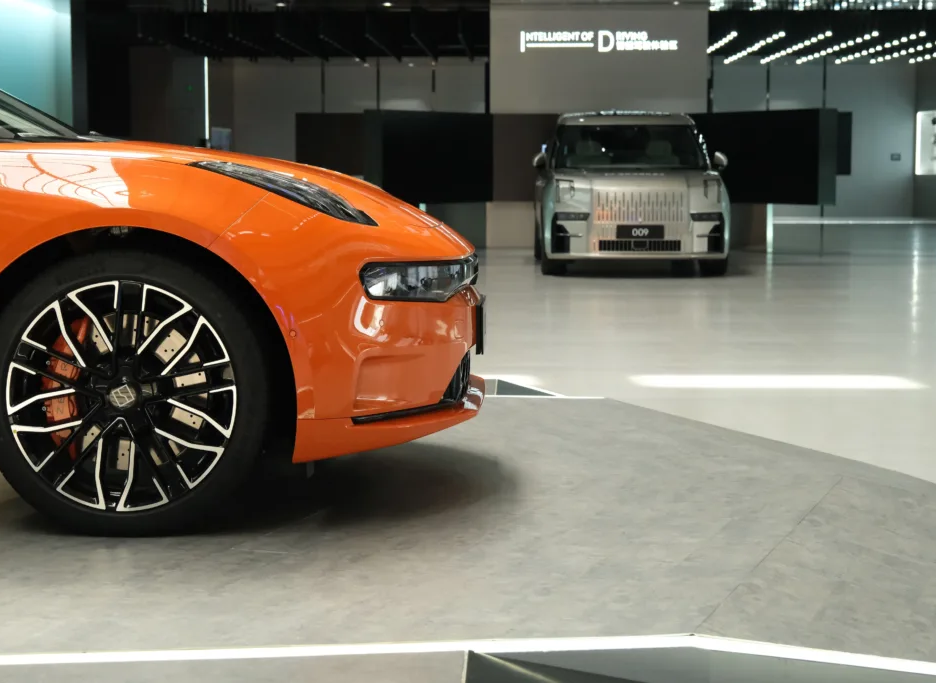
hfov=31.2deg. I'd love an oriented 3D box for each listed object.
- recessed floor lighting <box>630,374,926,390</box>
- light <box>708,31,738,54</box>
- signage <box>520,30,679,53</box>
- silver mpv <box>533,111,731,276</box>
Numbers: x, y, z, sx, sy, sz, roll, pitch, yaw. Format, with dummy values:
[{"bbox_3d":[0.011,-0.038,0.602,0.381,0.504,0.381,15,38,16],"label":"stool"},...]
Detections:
[{"bbox_3d":[1.649,0.226,9.006,1.500,0.020,0.600,0,6,1],"label":"recessed floor lighting"},{"bbox_3d":[4.346,-5.251,30.281,0.110,0.100,7.100,0,6,1],"label":"light"},{"bbox_3d":[1.901,-4.335,24.238,2.270,0.310,0.050,0,6,1],"label":"signage"},{"bbox_3d":[1.842,-1.812,19.772,2.120,1.840,5.200,0,6,1],"label":"silver mpv"}]

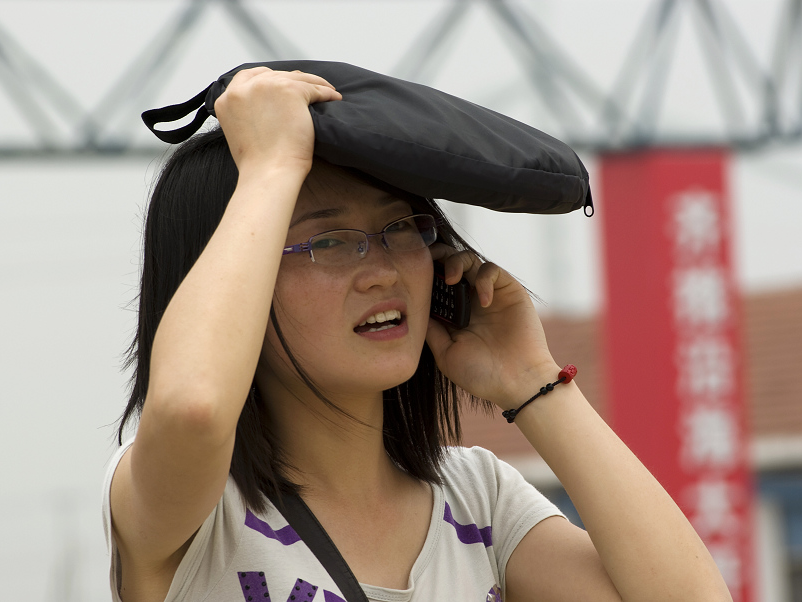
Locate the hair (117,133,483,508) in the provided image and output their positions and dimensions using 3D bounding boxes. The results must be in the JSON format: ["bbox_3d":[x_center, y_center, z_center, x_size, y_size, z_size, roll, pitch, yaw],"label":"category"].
[{"bbox_3d":[-0.074,0.012,7.300,0.240,0.305,0.225,-3,-1,-27],"label":"hair"}]

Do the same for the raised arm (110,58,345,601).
[{"bbox_3d":[-0.134,0.024,7.190,0.175,0.410,0.270,3,-1,-10],"label":"raised arm"}]

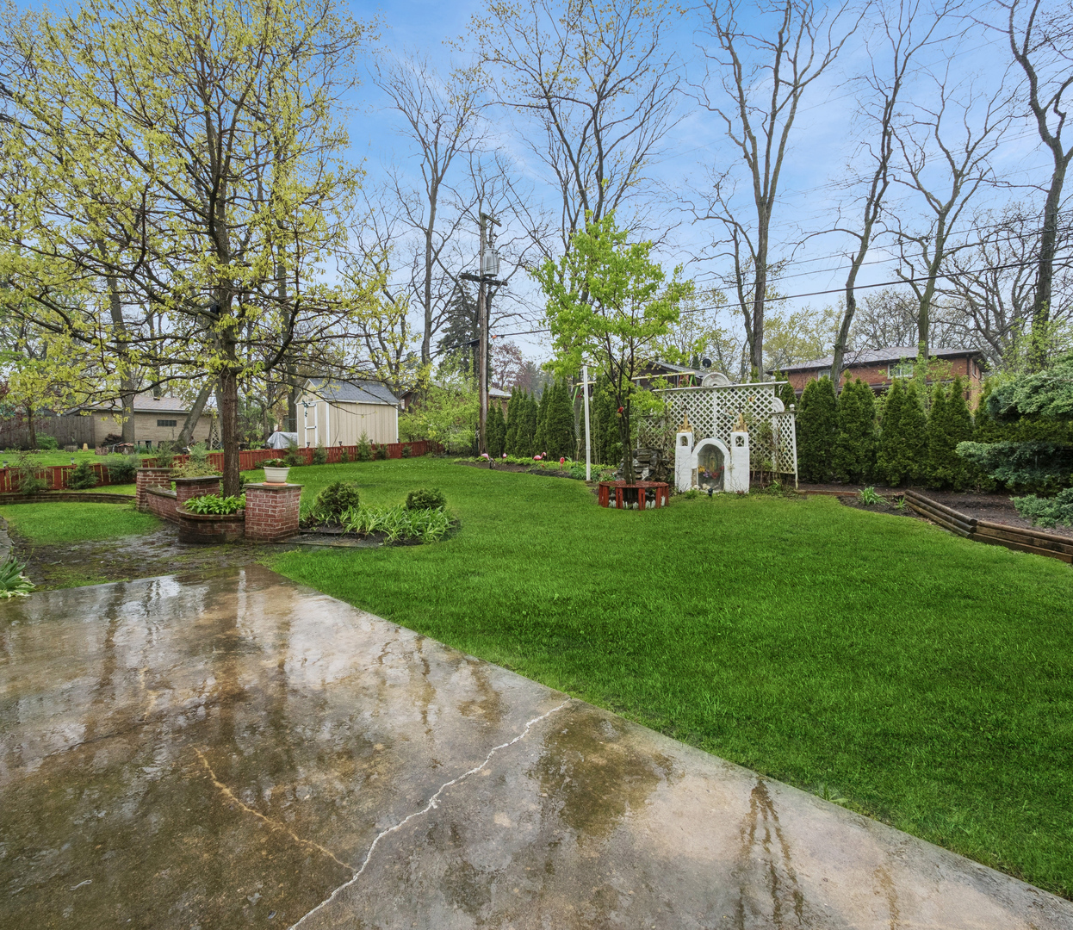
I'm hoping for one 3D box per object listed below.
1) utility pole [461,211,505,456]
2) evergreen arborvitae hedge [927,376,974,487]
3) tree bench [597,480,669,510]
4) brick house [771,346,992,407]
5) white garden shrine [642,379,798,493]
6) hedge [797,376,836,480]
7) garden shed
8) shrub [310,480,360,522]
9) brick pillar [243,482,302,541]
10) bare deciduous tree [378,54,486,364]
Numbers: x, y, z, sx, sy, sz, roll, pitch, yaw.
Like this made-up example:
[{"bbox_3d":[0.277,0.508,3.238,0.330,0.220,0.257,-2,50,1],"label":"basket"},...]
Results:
[{"bbox_3d":[-1.834,-4.583,18.067,1.100,8.652,1.800,2,3,44],"label":"utility pole"},{"bbox_3d":[8.897,-0.678,10.800,1.040,2.420,1.040,0,0,40],"label":"evergreen arborvitae hedge"},{"bbox_3d":[1.780,0.552,9.263,1.315,0.393,1.315,0,2,0],"label":"tree bench"},{"bbox_3d":[22.830,-4.398,33.868,11.000,6.833,8.500,2,3,44],"label":"brick house"},{"bbox_3d":[3.800,-0.590,10.950,3.300,2.180,0.500,0,0,40],"label":"white garden shrine"},{"bbox_3d":[5.960,-0.764,10.677,0.800,2.272,0.800,2,3,44],"label":"hedge"},{"bbox_3d":[-8.100,-2.080,21.569,3.250,2.917,3.250,2,3,44],"label":"garden shed"},{"bbox_3d":[-3.271,0.578,8.200,0.730,0.660,0.720,0,0,0],"label":"shrub"},{"bbox_3d":[-3.820,0.690,7.290,0.540,0.780,0.540,0,0,12],"label":"brick pillar"},{"bbox_3d":[-5.550,-11.124,26.000,5.600,20.300,5.400,0,0,0],"label":"bare deciduous tree"}]

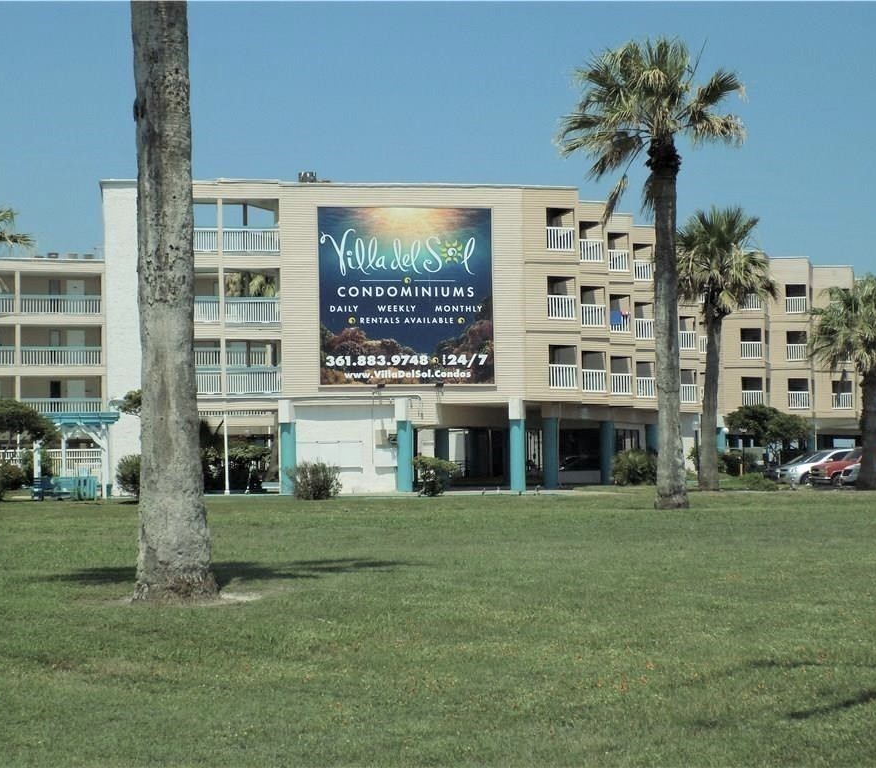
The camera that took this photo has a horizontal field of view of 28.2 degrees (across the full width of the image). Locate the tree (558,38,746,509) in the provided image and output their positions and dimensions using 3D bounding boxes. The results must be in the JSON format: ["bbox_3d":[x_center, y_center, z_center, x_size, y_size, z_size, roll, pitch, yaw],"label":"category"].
[{"bbox_3d":[5.875,-3.026,47.800,5.000,12.700,4.900,-1,-3,0],"label":"tree"}]

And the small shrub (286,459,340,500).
[{"bbox_3d":[-4.651,3.605,65.200,1.980,1.480,1.850,-1,-3,0],"label":"small shrub"}]

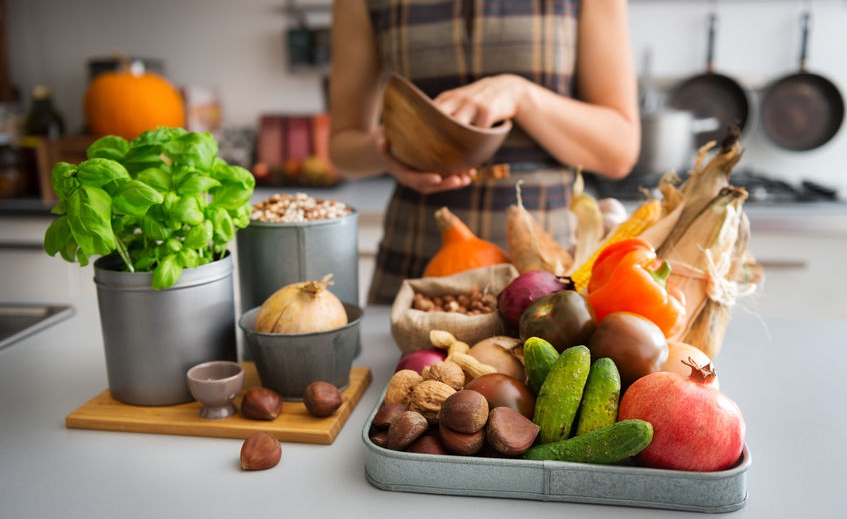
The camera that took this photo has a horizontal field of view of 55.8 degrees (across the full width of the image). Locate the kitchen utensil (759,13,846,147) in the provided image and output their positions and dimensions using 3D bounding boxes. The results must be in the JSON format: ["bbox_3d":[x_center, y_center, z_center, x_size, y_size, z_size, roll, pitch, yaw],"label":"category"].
[{"bbox_3d":[1.289,-0.605,2.720,0.285,0.465,0.060,0,10,6],"label":"kitchen utensil"}]

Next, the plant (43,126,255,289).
[{"bbox_3d":[-0.266,-0.051,0.775,0.205,0.160,0.180,0,10,6],"label":"plant"}]

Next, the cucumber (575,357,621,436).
[{"bbox_3d":[0.142,0.117,0.661,0.031,0.031,0.096,19,44,2],"label":"cucumber"}]

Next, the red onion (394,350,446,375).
[{"bbox_3d":[0.004,0.113,0.723,0.065,0.063,0.065,-1,13,0],"label":"red onion"}]

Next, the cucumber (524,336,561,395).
[{"bbox_3d":[0.111,0.111,0.705,0.033,0.033,0.095,-3,45,-8],"label":"cucumber"}]

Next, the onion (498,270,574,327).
[{"bbox_3d":[0.118,0.046,0.849,0.079,0.069,0.069,-15,8,2],"label":"onion"}]

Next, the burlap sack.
[{"bbox_3d":[0.038,0.053,0.960,0.140,0.080,0.125,1,13,8],"label":"burlap sack"}]

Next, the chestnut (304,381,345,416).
[{"bbox_3d":[-0.089,0.125,0.713,0.035,0.030,0.032,-1,13,0],"label":"chestnut"}]

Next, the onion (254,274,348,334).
[{"bbox_3d":[-0.121,0.064,0.794,0.091,0.091,0.091,0,10,6],"label":"onion"}]

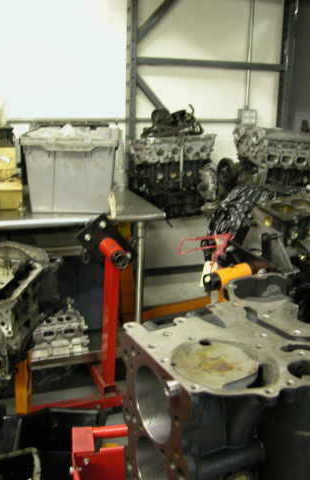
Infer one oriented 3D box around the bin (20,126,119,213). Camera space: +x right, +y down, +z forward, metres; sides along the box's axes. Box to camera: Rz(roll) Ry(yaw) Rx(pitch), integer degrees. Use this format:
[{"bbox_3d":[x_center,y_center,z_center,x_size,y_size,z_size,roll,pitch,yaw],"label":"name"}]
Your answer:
[{"bbox_3d":[-0.411,-0.387,2.717,0.445,0.375,0.660,1,16,-3],"label":"bin"}]

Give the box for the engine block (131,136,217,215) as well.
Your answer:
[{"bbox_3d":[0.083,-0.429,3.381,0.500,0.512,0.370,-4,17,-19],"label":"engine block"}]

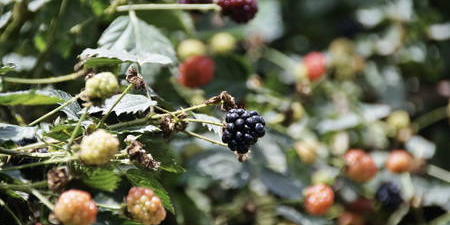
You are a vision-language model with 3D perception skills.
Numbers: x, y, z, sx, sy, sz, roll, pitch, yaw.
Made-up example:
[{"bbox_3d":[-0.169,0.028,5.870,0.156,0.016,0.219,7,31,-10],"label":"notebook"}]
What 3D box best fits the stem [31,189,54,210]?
[{"bbox_3d":[-0.078,0.037,1.610,0.013,0.002,0.002,42,0,0],"label":"stem"}]

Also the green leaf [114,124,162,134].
[{"bbox_3d":[-0.041,0.008,1.760,0.022,0.006,0.017,0,6,0],"label":"green leaf"}]

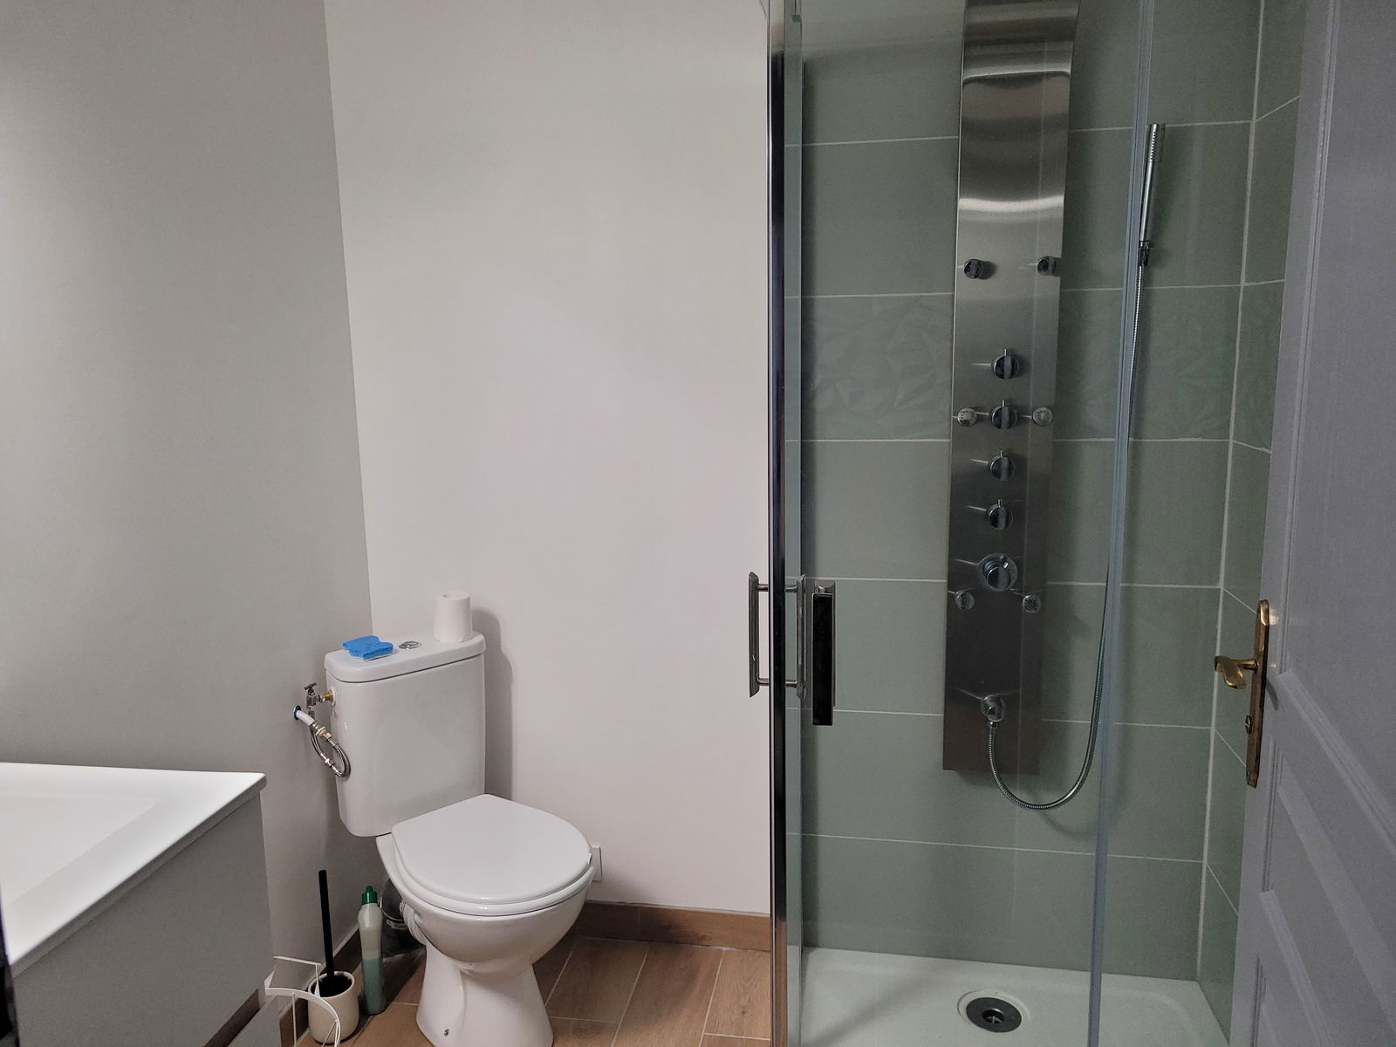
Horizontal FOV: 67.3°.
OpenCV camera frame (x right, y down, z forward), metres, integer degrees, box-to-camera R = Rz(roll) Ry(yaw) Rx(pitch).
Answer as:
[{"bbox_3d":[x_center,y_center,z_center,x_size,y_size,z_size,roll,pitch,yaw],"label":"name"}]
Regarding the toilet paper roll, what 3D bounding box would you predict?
[{"bbox_3d":[-0.545,0.209,2.333,0.081,0.094,0.081,-1,9,0],"label":"toilet paper roll"}]

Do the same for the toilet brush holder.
[{"bbox_3d":[-0.757,1.005,2.179,0.096,0.105,0.096,1,9,10],"label":"toilet brush holder"}]

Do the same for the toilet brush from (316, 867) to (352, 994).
[{"bbox_3d":[-0.759,0.876,2.158,0.072,0.347,0.072,1,9,10],"label":"toilet brush"}]

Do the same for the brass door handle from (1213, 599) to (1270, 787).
[{"bbox_3d":[0.603,0.202,1.167,0.053,0.218,0.115,2,10,18],"label":"brass door handle"}]

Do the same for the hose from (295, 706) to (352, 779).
[{"bbox_3d":[-0.771,0.448,2.147,0.120,0.138,0.075,1,9,10],"label":"hose"}]

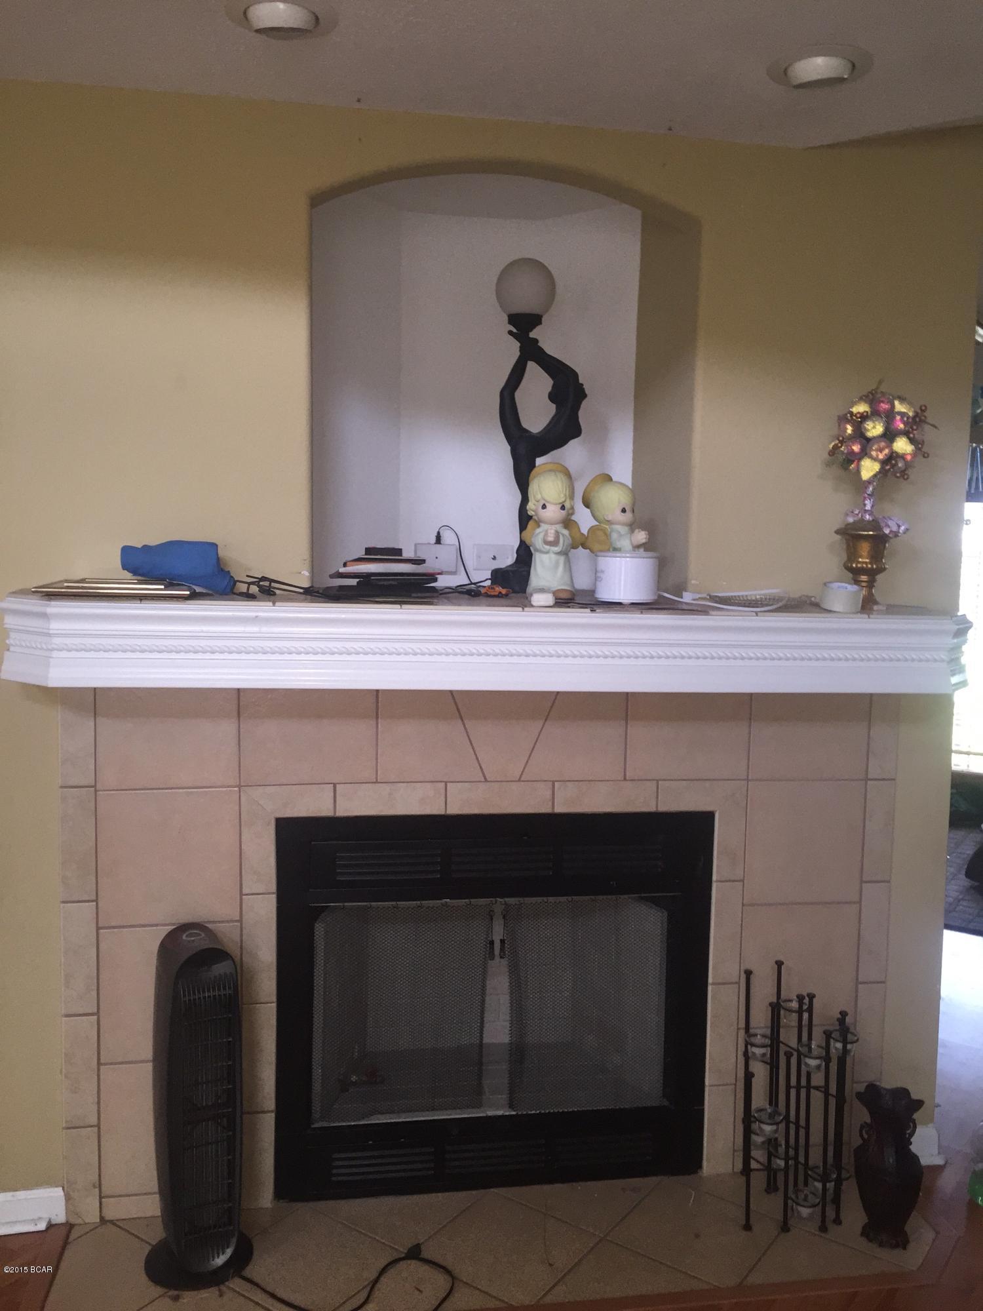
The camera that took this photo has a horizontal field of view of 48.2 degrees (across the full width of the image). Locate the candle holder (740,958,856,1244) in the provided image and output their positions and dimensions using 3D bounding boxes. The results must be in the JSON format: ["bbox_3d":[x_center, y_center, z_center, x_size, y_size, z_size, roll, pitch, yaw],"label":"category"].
[{"bbox_3d":[0.722,1.014,2.559,0.258,0.565,0.250,2,4,9],"label":"candle holder"}]

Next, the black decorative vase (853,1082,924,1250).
[{"bbox_3d":[0.889,1.128,2.449,0.155,0.360,0.152,0,4,-9],"label":"black decorative vase"}]

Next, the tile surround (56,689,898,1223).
[{"bbox_3d":[0.021,0.662,2.569,1.962,1.240,0.050,0,4,-9],"label":"tile surround"}]

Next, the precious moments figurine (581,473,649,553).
[{"bbox_3d":[0.286,-0.285,2.546,0.150,0.271,0.140,3,5,22],"label":"precious moments figurine"}]

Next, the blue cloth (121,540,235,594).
[{"bbox_3d":[-0.657,-0.185,2.299,0.233,0.111,0.160,0,4,-9],"label":"blue cloth"}]

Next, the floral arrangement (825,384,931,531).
[{"bbox_3d":[0.879,-0.442,2.483,0.230,0.327,0.215,0,4,-9],"label":"floral arrangement"}]

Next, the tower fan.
[{"bbox_3d":[-0.616,0.923,2.309,0.225,0.736,0.225,-1,5,-24],"label":"tower fan"}]

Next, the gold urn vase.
[{"bbox_3d":[0.849,-0.205,2.497,0.133,0.206,0.133,0,4,-9],"label":"gold urn vase"}]

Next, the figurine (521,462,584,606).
[{"bbox_3d":[0.130,-0.258,2.348,0.138,0.307,0.140,1,4,-6],"label":"figurine"}]

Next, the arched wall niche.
[{"bbox_3d":[0.002,-0.641,2.727,0.883,0.959,0.500,0,4,-9],"label":"arched wall niche"}]

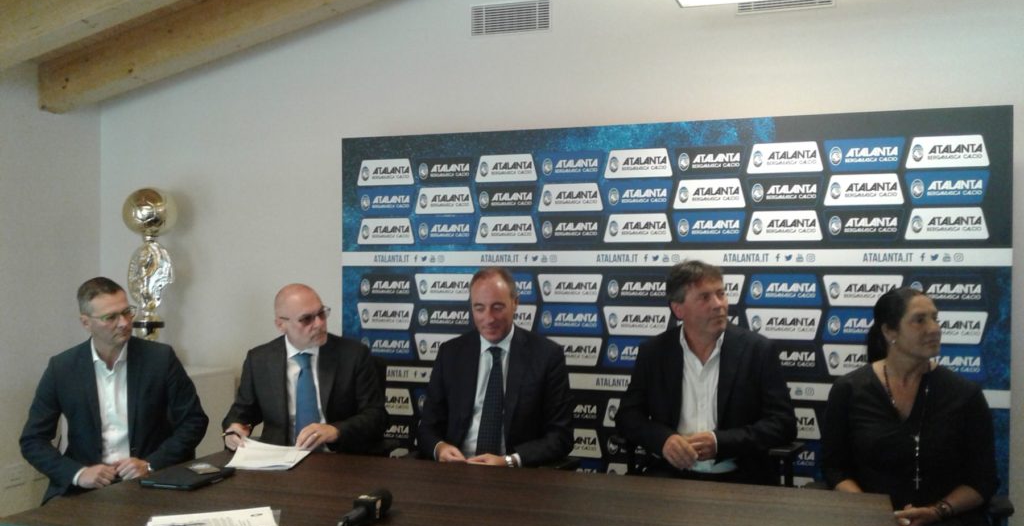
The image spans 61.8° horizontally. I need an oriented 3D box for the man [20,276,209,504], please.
[{"bbox_3d":[-1.272,0.713,2.763,0.580,1.322,0.760,0,0,-31],"label":"man"}]

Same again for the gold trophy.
[{"bbox_3d":[-1.801,0.058,4.250,0.260,0.852,0.250,0,0,-23],"label":"gold trophy"}]

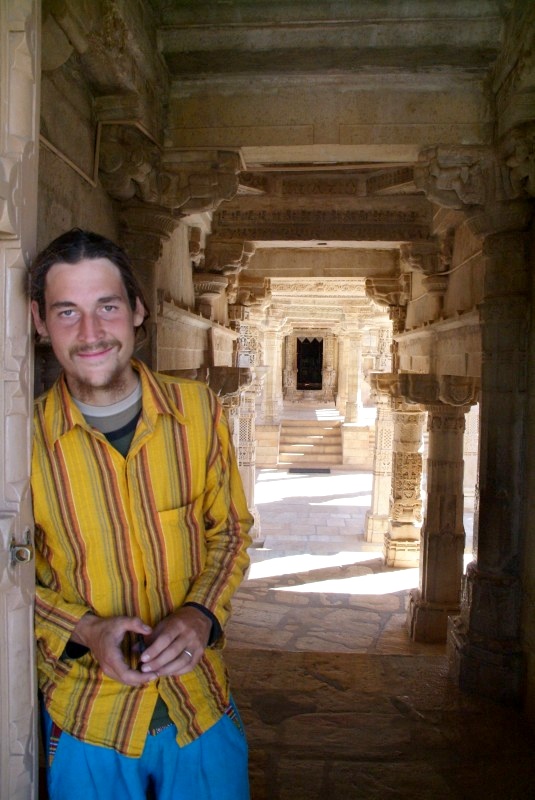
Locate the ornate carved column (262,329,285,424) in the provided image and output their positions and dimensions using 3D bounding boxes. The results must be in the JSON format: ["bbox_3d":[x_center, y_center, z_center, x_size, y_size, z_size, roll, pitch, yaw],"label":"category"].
[{"bbox_3d":[0.113,-0.435,10.851,0.360,1.692,0.360,0,3,4],"label":"ornate carved column"}]

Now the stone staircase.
[{"bbox_3d":[0.786,0.756,10.867,1.073,0.682,1.423,0,3,4],"label":"stone staircase"}]

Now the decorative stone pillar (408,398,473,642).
[{"bbox_3d":[1.120,0.736,3.884,0.420,1.506,0.420,0,3,4],"label":"decorative stone pillar"}]

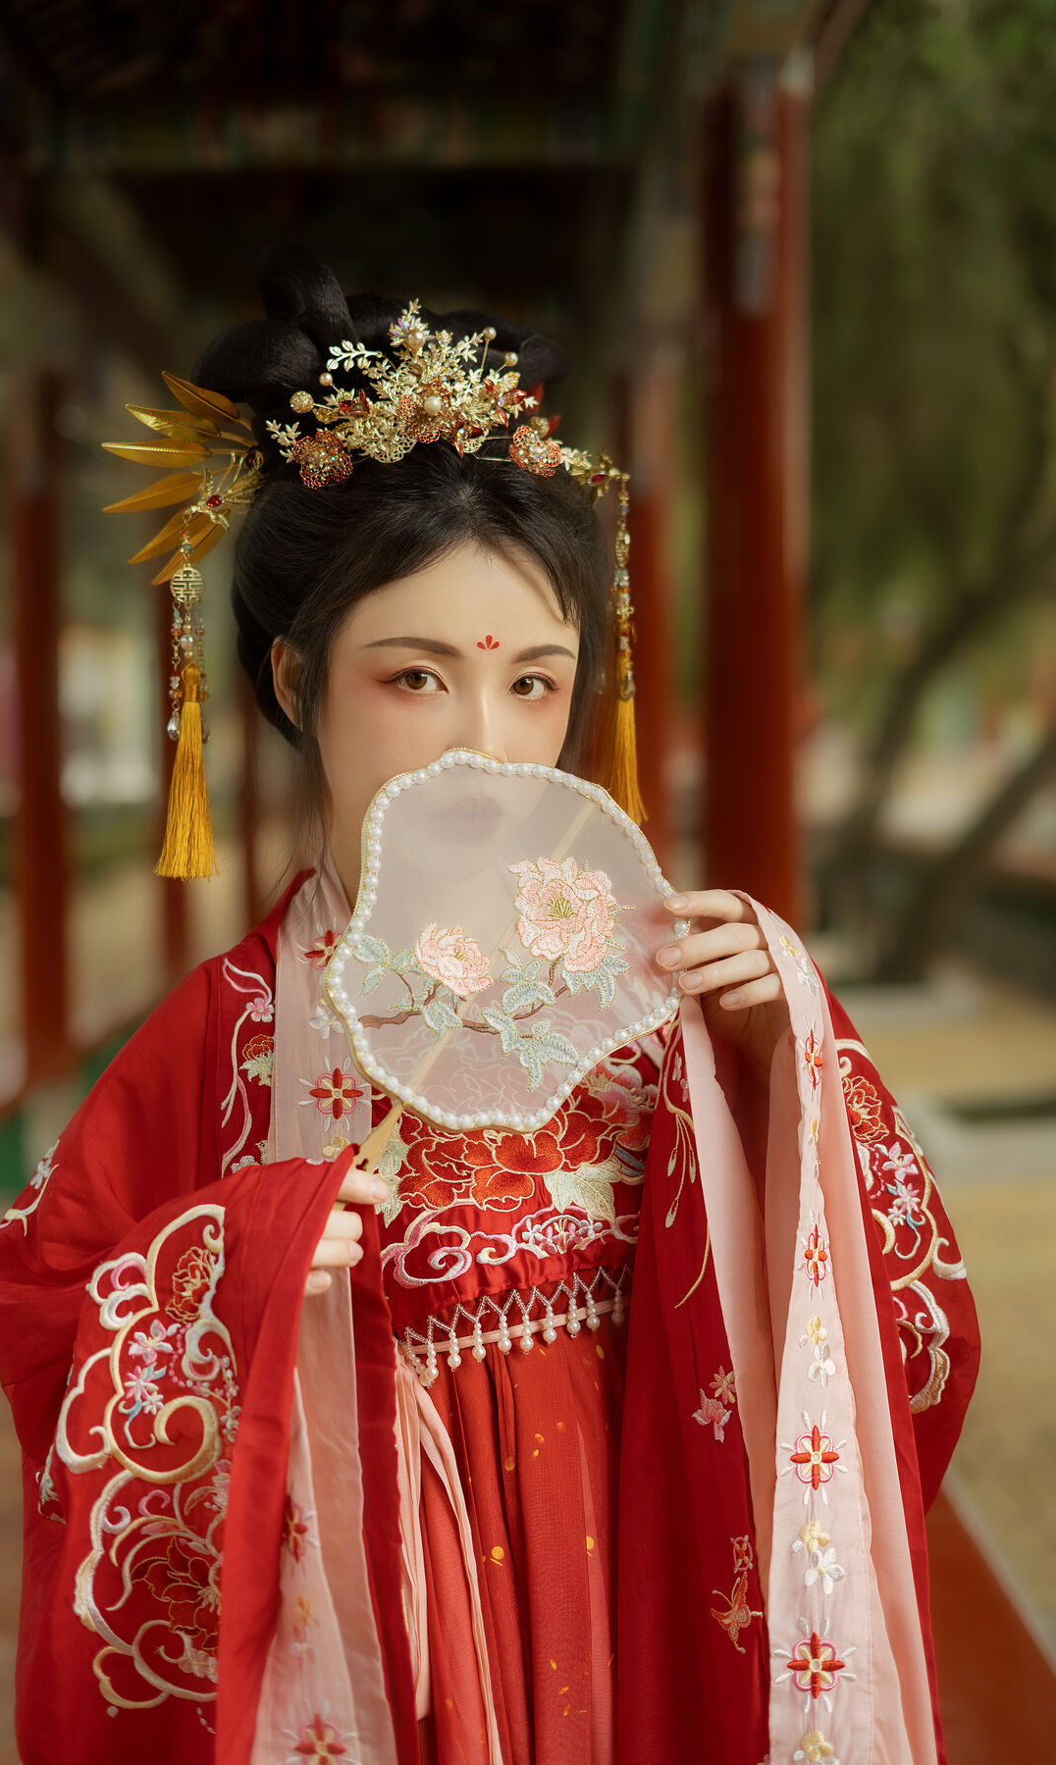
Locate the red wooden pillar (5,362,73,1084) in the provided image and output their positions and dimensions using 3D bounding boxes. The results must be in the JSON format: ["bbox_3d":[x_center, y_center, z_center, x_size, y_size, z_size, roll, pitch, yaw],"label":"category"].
[{"bbox_3d":[-1.668,-0.532,8.395,0.195,2.460,0.195,0,3,-1],"label":"red wooden pillar"}]

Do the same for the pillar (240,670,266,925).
[{"bbox_3d":[-1.726,-0.877,15.295,0.185,2.480,0.185,0,3,-1],"label":"pillar"}]

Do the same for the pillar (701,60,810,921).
[{"bbox_3d":[0.452,-0.341,4.875,0.195,2.540,0.195,0,3,-1],"label":"pillar"}]

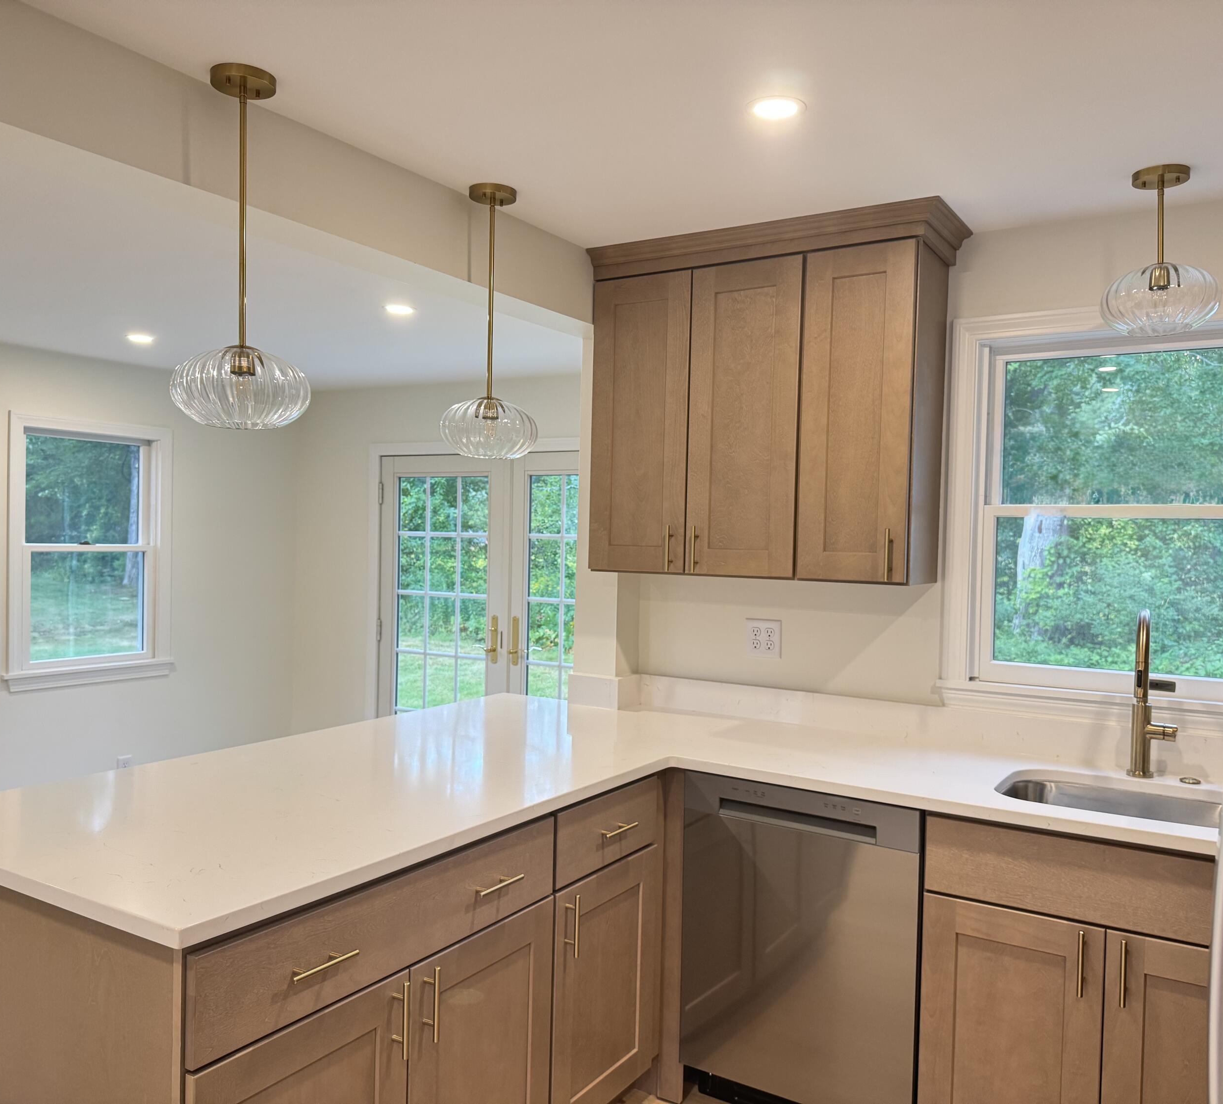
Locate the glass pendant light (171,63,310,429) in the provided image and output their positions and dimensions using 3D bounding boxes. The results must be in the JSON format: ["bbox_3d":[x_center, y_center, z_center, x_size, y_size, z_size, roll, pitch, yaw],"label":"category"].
[{"bbox_3d":[-0.719,-0.583,1.986,0.253,0.674,0.253,2,1,32],"label":"glass pendant light"}]

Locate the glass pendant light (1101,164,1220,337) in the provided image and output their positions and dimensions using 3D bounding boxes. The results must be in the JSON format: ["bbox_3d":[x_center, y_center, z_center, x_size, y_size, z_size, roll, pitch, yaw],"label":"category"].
[{"bbox_3d":[1.282,-0.701,2.387,0.250,0.366,0.250,2,1,32],"label":"glass pendant light"}]

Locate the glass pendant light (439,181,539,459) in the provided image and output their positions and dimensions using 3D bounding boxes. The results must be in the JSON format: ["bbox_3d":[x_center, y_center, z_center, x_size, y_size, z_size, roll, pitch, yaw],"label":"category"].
[{"bbox_3d":[-0.309,-0.584,2.616,0.250,0.679,0.250,1,1,0],"label":"glass pendant light"}]

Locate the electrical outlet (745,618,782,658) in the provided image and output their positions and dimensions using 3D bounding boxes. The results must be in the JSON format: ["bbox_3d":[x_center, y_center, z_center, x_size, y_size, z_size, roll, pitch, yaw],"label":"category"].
[{"bbox_3d":[0.479,0.273,3.221,0.119,0.118,0.010,2,1,32],"label":"electrical outlet"}]

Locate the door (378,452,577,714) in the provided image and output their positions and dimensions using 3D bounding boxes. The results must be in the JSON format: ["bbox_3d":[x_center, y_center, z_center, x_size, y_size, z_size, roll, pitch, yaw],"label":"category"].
[{"bbox_3d":[-0.544,0.470,5.421,1.833,1.990,0.070,2,1,30],"label":"door"}]

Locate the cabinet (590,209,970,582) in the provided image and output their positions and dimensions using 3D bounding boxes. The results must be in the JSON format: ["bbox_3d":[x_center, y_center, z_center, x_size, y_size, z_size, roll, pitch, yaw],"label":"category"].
[{"bbox_3d":[0.460,-0.419,3.017,1.063,0.989,0.368,2,1,32],"label":"cabinet"}]

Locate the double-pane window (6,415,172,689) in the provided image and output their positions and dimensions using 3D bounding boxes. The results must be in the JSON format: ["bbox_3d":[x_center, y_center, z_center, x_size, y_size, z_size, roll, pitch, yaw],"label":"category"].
[{"bbox_3d":[-2.574,0.002,5.073,0.100,1.296,0.850,2,1,32],"label":"double-pane window"}]

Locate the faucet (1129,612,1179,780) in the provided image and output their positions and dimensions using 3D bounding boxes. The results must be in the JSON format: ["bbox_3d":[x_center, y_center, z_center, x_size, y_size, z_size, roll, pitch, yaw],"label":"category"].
[{"bbox_3d":[1.303,0.350,2.462,0.110,0.420,0.250,2,1,30],"label":"faucet"}]

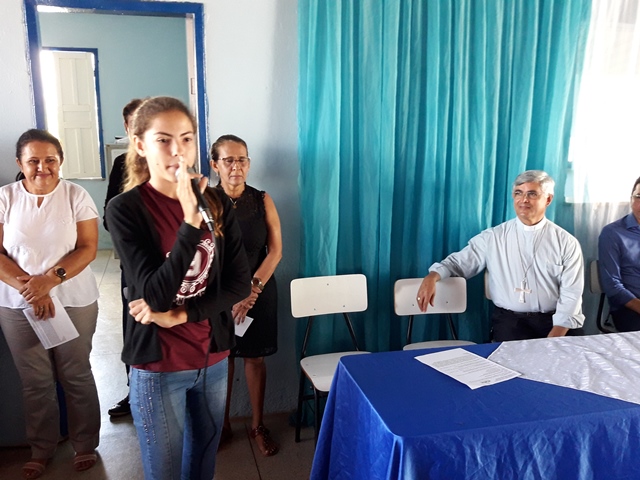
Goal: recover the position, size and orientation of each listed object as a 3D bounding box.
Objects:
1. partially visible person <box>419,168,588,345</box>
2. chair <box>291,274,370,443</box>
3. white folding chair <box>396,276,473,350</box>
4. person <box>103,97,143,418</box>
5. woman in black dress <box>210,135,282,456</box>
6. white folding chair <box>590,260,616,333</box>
[{"bbox_3d":[1.015,0.388,2.570,0.850,1.370,0.680,2,13,5],"label":"partially visible person"},{"bbox_3d":[0.104,0.644,2.557,0.420,0.840,0.510,-2,13,-14],"label":"chair"},{"bbox_3d":[0.614,0.654,2.583,0.420,0.830,0.510,-1,13,-9],"label":"white folding chair"},{"bbox_3d":[-0.909,0.114,2.816,0.490,1.720,0.340,2,13,4],"label":"person"},{"bbox_3d":[-0.378,0.293,2.458,0.440,1.550,0.340,-2,13,-14],"label":"woman in black dress"},{"bbox_3d":[1.863,0.579,3.003,0.430,0.840,0.520,-1,13,-11],"label":"white folding chair"}]

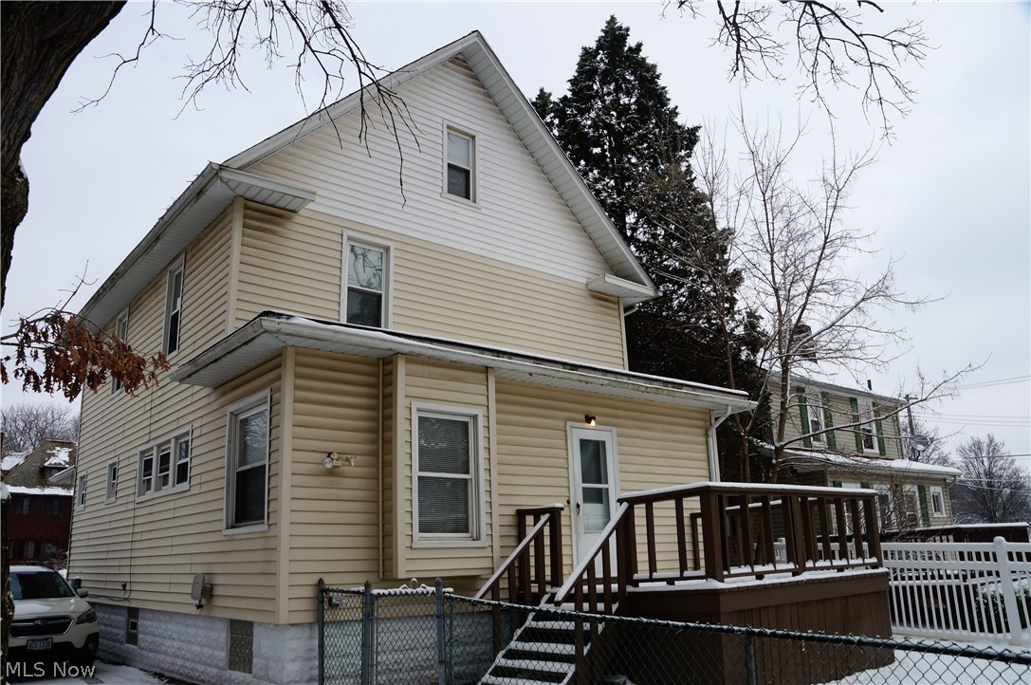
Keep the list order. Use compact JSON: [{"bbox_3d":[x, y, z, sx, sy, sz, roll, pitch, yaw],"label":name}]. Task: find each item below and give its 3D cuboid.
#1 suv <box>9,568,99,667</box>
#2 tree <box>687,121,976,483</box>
[{"bbox_3d":[-8.562,4.627,13.153,1.860,1.680,4.820,11,-20,-38],"label":"suv"},{"bbox_3d":[5.371,0.063,13.682,4.500,9.900,4.300,11,-20,-38],"label":"tree"}]

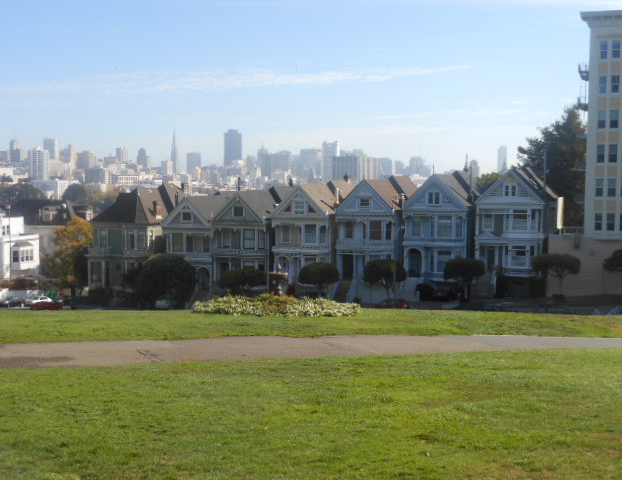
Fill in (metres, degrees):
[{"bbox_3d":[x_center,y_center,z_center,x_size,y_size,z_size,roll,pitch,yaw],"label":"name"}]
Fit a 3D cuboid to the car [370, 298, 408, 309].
[{"bbox_3d":[7.759,6.523,82.232,4.300,1.500,1.750,2,5,20],"label":"car"}]

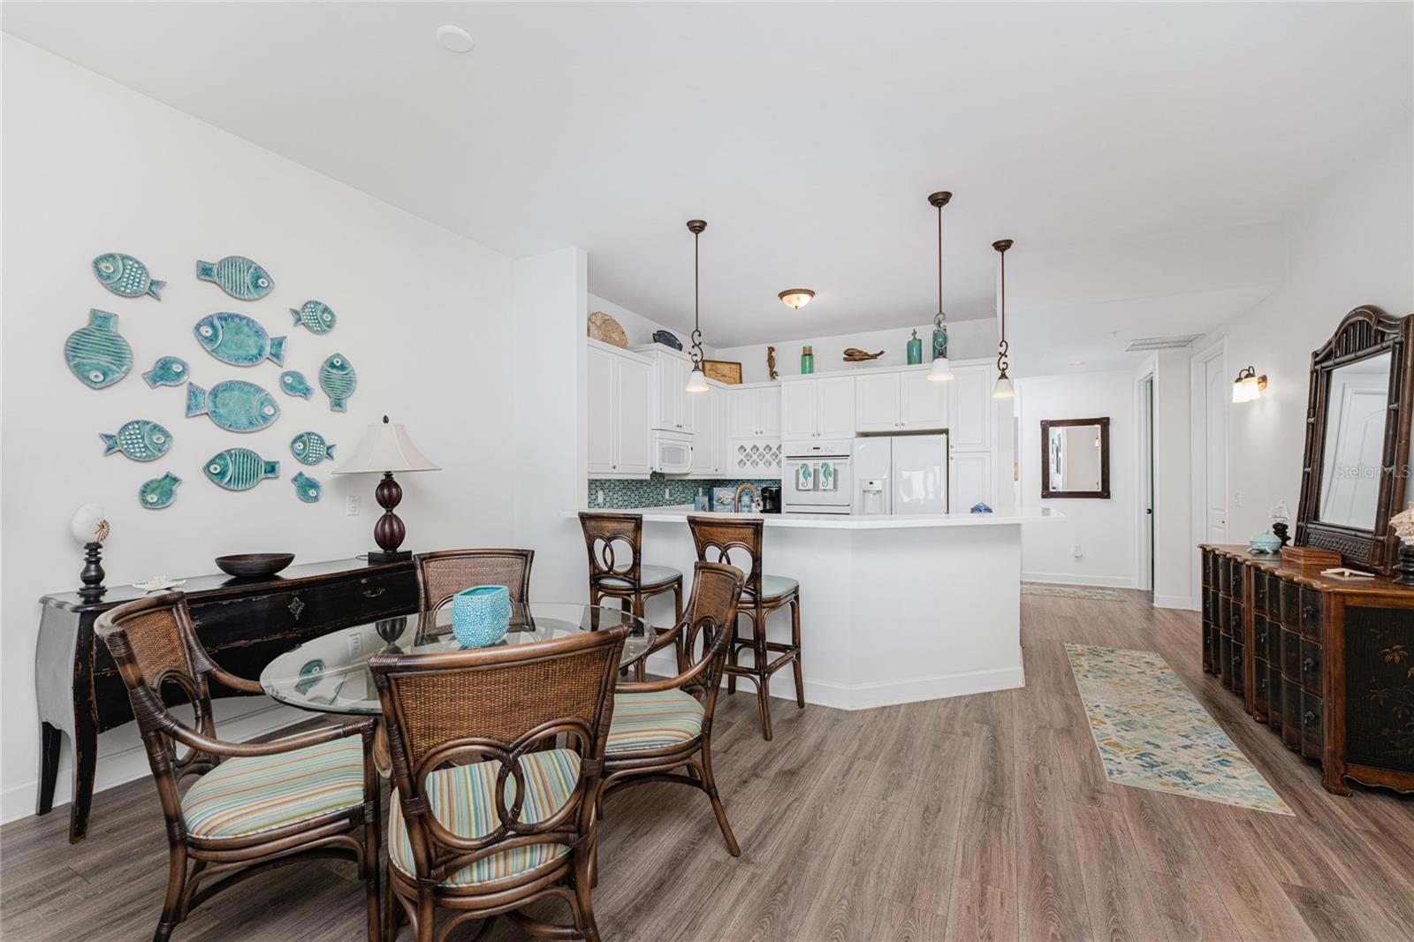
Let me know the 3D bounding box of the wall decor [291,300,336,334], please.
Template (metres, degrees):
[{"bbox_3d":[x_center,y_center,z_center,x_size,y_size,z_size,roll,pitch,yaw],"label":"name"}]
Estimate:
[{"bbox_3d":[-2.191,-0.852,3.056,0.030,0.184,0.226,-1,-1,29],"label":"wall decor"}]

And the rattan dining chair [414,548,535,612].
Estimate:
[{"bbox_3d":[-1.079,0.886,2.525,0.600,0.960,0.620,0,-1,-19],"label":"rattan dining chair"}]

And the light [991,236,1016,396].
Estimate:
[{"bbox_3d":[2.140,-1.097,3.968,0.157,1.128,0.157,0,-1,29],"label":"light"}]

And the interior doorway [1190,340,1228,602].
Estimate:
[{"bbox_3d":[4.737,0.130,5.112,0.130,2.555,1.070,0,-1,29],"label":"interior doorway"}]

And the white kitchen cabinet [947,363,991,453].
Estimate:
[{"bbox_3d":[2.739,-0.612,5.691,0.399,0.865,0.600,0,-1,29],"label":"white kitchen cabinet"}]

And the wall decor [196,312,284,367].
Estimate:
[{"bbox_3d":[-2.334,-0.652,2.763,0.030,0.262,0.373,0,-1,29],"label":"wall decor"}]

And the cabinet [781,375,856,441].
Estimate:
[{"bbox_3d":[1.369,-0.679,6.359,0.811,0.665,0.600,-1,-1,28],"label":"cabinet"}]

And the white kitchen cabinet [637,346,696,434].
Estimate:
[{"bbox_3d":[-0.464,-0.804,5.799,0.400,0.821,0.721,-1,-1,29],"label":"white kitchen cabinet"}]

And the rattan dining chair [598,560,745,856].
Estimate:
[{"bbox_3d":[-0.189,0.886,2.170,0.620,0.960,0.600,0,-1,-17],"label":"rattan dining chair"}]

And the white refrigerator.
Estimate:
[{"bbox_3d":[2.139,0.556,5.968,0.908,1.770,0.780,-1,-1,28],"label":"white refrigerator"}]

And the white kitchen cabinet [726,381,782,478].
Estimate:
[{"bbox_3d":[0.693,-0.508,6.910,0.830,1.200,0.360,0,-1,29],"label":"white kitchen cabinet"}]

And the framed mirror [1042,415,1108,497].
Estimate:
[{"bbox_3d":[4.628,-0.155,6.920,0.725,1.005,0.040,0,-1,29],"label":"framed mirror"}]

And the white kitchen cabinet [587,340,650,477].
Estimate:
[{"bbox_3d":[-0.938,-0.498,5.006,0.330,1.135,1.010,0,-1,29],"label":"white kitchen cabinet"}]

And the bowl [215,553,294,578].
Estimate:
[{"bbox_3d":[-2.205,0.468,2.682,0.317,0.090,0.317,0,-1,0],"label":"bowl"}]

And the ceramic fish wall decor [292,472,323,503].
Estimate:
[{"bbox_3d":[-2.200,0.091,3.021,0.030,0.169,0.151,-1,-1,29],"label":"ceramic fish wall decor"}]

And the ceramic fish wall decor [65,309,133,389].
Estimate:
[{"bbox_3d":[-2.571,-0.512,2.326,0.030,0.328,0.188,0,-1,29],"label":"ceramic fish wall decor"}]

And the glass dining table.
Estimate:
[{"bbox_3d":[-0.811,0.985,1.978,1.220,0.757,1.220,0,-1,29],"label":"glass dining table"}]

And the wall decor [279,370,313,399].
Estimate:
[{"bbox_3d":[-2.228,-0.467,2.982,0.025,0.158,0.165,0,-1,29],"label":"wall decor"}]

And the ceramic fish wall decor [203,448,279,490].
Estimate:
[{"bbox_3d":[-2.341,-0.009,2.772,0.028,0.218,0.312,0,-1,29],"label":"ceramic fish wall decor"}]

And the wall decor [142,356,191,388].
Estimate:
[{"bbox_3d":[-2.483,-0.452,2.521,0.030,0.147,0.165,-1,-1,29],"label":"wall decor"}]

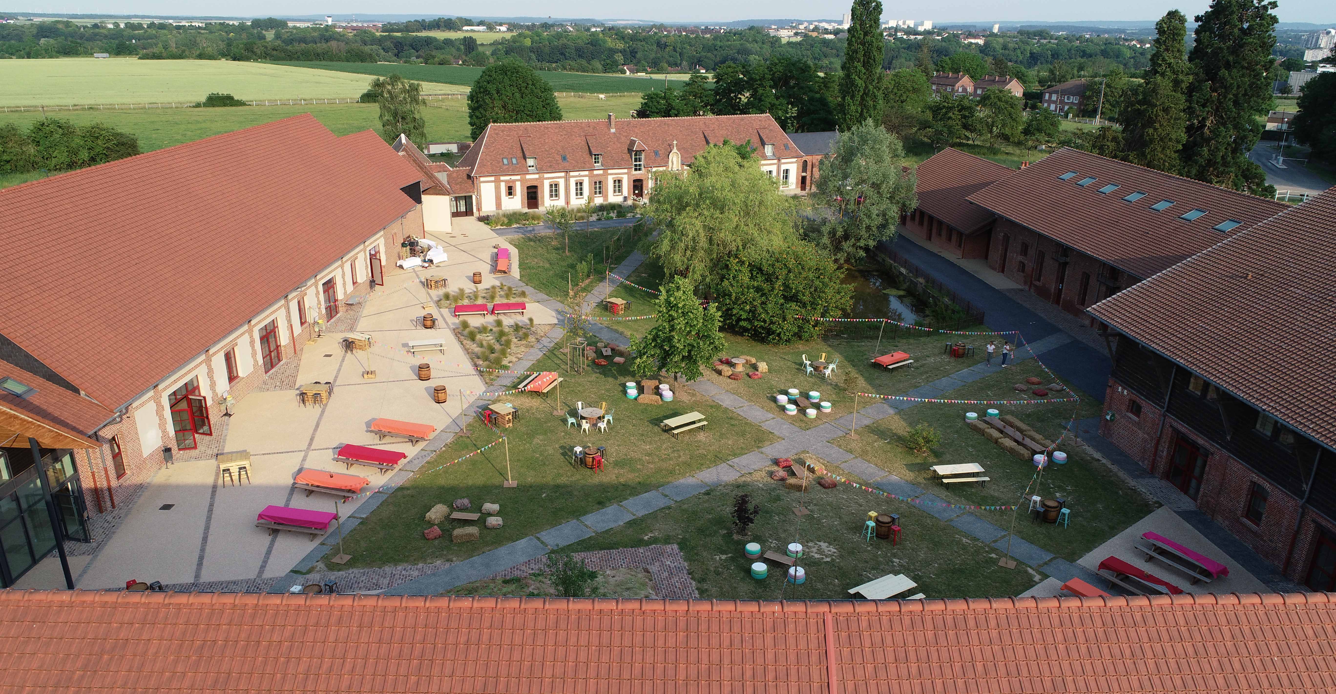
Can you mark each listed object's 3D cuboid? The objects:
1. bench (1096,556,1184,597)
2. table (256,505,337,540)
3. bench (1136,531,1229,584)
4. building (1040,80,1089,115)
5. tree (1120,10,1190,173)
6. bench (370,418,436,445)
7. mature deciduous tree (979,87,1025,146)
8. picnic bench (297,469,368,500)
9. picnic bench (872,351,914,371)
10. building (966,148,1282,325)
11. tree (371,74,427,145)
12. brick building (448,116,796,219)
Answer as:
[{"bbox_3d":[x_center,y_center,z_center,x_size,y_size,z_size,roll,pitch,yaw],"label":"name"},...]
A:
[{"bbox_3d":[18.306,9.211,34.249,1.620,0.770,2.950,-14,25,-33],"label":"bench"},{"bbox_3d":[-15.679,7.474,37.857,3.170,0.770,1.410,4,21,11],"label":"table"},{"bbox_3d":[19.985,8.313,34.724,1.450,0.770,3.000,-12,23,-29],"label":"bench"},{"bbox_3d":[93.604,-56.987,203.659,9.000,8.200,15.000,-3,21,-10],"label":"building"},{"bbox_3d":[58.100,-28.524,106.588,7.500,21.900,7.500,11,23,26],"label":"tree"},{"bbox_3d":[-13.680,4.418,46.165,3.170,0.770,1.380,6,21,15],"label":"bench"},{"bbox_3d":[56.789,-39.236,152.745,7.600,9.700,7.600,8,21,19],"label":"mature deciduous tree"},{"bbox_3d":[-14.813,6.175,39.527,3.100,0.770,1.500,6,21,15],"label":"picnic bench"},{"bbox_3d":[14.076,0.995,55.883,2.250,0.770,1.620,-14,25,-34],"label":"picnic bench"},{"bbox_3d":[38.948,-8.370,69.387,18.190,9.650,32.900,-2,20,-6],"label":"building"},{"bbox_3d":[-37.399,-31.164,123.988,7.500,13.300,7.300,-5,21,-15],"label":"tree"},{"bbox_3d":[-3.734,-23.599,109.533,42.700,9.700,9.300,-8,22,-22],"label":"brick building"}]

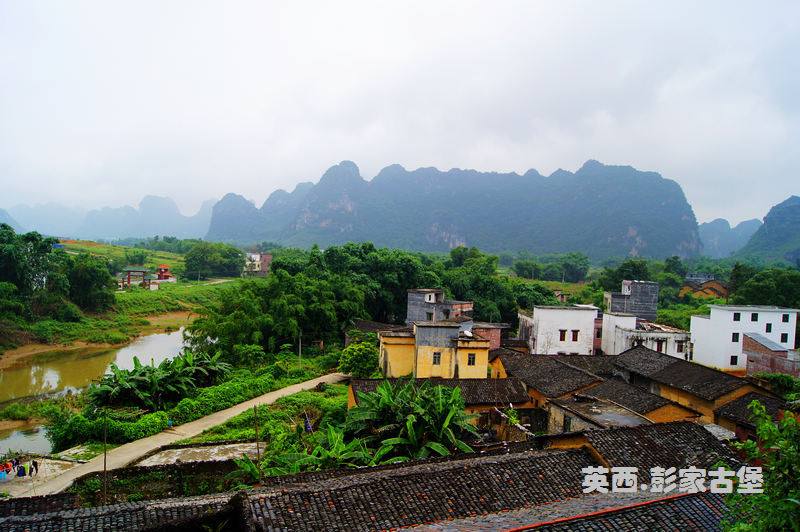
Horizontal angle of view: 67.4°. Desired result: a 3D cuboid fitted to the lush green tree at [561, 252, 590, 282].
[{"bbox_3d":[67.331,0.767,230.000,11.200,11.700,10.500,2,4,0],"label":"lush green tree"}]

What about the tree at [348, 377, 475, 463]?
[{"bbox_3d":[0.854,11.543,44.500,9.000,5.800,7.500,2,4,0],"label":"tree"}]

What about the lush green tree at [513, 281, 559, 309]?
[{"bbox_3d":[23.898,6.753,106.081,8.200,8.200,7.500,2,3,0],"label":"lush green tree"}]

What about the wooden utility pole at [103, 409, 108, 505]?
[{"bbox_3d":[-17.686,11.469,36.001,0.130,5.750,0.130,2,3,0],"label":"wooden utility pole"}]

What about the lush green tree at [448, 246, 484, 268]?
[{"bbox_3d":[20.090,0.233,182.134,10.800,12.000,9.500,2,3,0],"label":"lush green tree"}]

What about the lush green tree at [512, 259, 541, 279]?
[{"bbox_3d":[50.220,0.992,238.000,10.800,8.200,9.500,2,4,0],"label":"lush green tree"}]

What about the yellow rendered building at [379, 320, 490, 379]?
[{"bbox_3d":[4.310,10.966,76.000,13.300,7.400,8.500,2,4,6],"label":"yellow rendered building"}]

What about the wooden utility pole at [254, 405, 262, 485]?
[{"bbox_3d":[-8.025,10.180,34.000,0.130,4.650,0.130,-3,4,0],"label":"wooden utility pole"}]

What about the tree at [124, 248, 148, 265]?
[{"bbox_3d":[-90.104,-1.539,205.000,7.500,8.800,7.500,2,4,0],"label":"tree"}]

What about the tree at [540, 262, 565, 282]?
[{"bbox_3d":[63.598,2.607,249.995,10.000,8.120,9.000,2,3,0],"label":"tree"}]

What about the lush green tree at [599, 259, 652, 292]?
[{"bbox_3d":[61.789,3.165,165.000,13.500,11.000,12.000,2,4,0],"label":"lush green tree"}]

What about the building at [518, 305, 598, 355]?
[{"bbox_3d":[20.827,9.119,79.579,7.600,8.300,8.200,2,3,-5],"label":"building"}]

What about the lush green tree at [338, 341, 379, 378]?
[{"bbox_3d":[-4.707,10.606,68.000,4.500,4.300,4.300,2,3,0],"label":"lush green tree"}]

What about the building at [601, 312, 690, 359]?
[{"bbox_3d":[36.001,11.060,89.000,11.200,7.800,9.000,2,4,12],"label":"building"}]

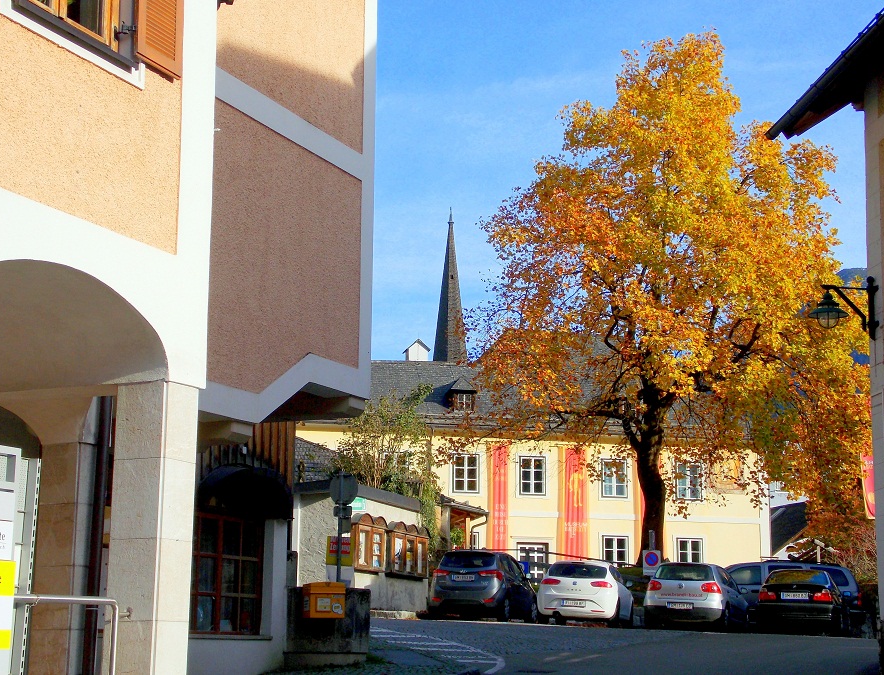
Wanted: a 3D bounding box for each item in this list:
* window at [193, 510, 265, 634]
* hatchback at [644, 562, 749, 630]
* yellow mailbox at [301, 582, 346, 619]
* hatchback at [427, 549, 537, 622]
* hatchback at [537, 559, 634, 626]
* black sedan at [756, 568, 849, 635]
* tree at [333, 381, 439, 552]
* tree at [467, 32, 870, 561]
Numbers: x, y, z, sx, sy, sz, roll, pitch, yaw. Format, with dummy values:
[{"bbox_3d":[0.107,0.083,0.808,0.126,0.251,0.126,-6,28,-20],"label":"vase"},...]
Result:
[{"bbox_3d":[-2.644,2.894,18.853,0.120,1.527,1.650,-3,-10,23],"label":"window"},{"bbox_3d":[5.799,5.852,34.682,1.759,1.480,4.204,-3,-10,19],"label":"hatchback"},{"bbox_3d":[-1.535,3.429,20.000,0.455,0.460,0.300,5,-10,-23],"label":"yellow mailbox"},{"bbox_3d":[1.106,5.946,36.670,1.765,1.600,4.100,-2,-10,16],"label":"hatchback"},{"bbox_3d":[3.305,5.854,35.101,1.768,1.455,4.315,-1,-10,12],"label":"hatchback"},{"bbox_3d":[7.934,5.771,33.625,1.739,1.415,4.471,-2,-10,17],"label":"black sedan"},{"bbox_3d":[-1.319,3.213,36.466,2.567,4.227,2.500,1,-9,0],"label":"tree"},{"bbox_3d":[6.467,-1.293,43.821,11.425,15.564,11.000,1,-9,0],"label":"tree"}]

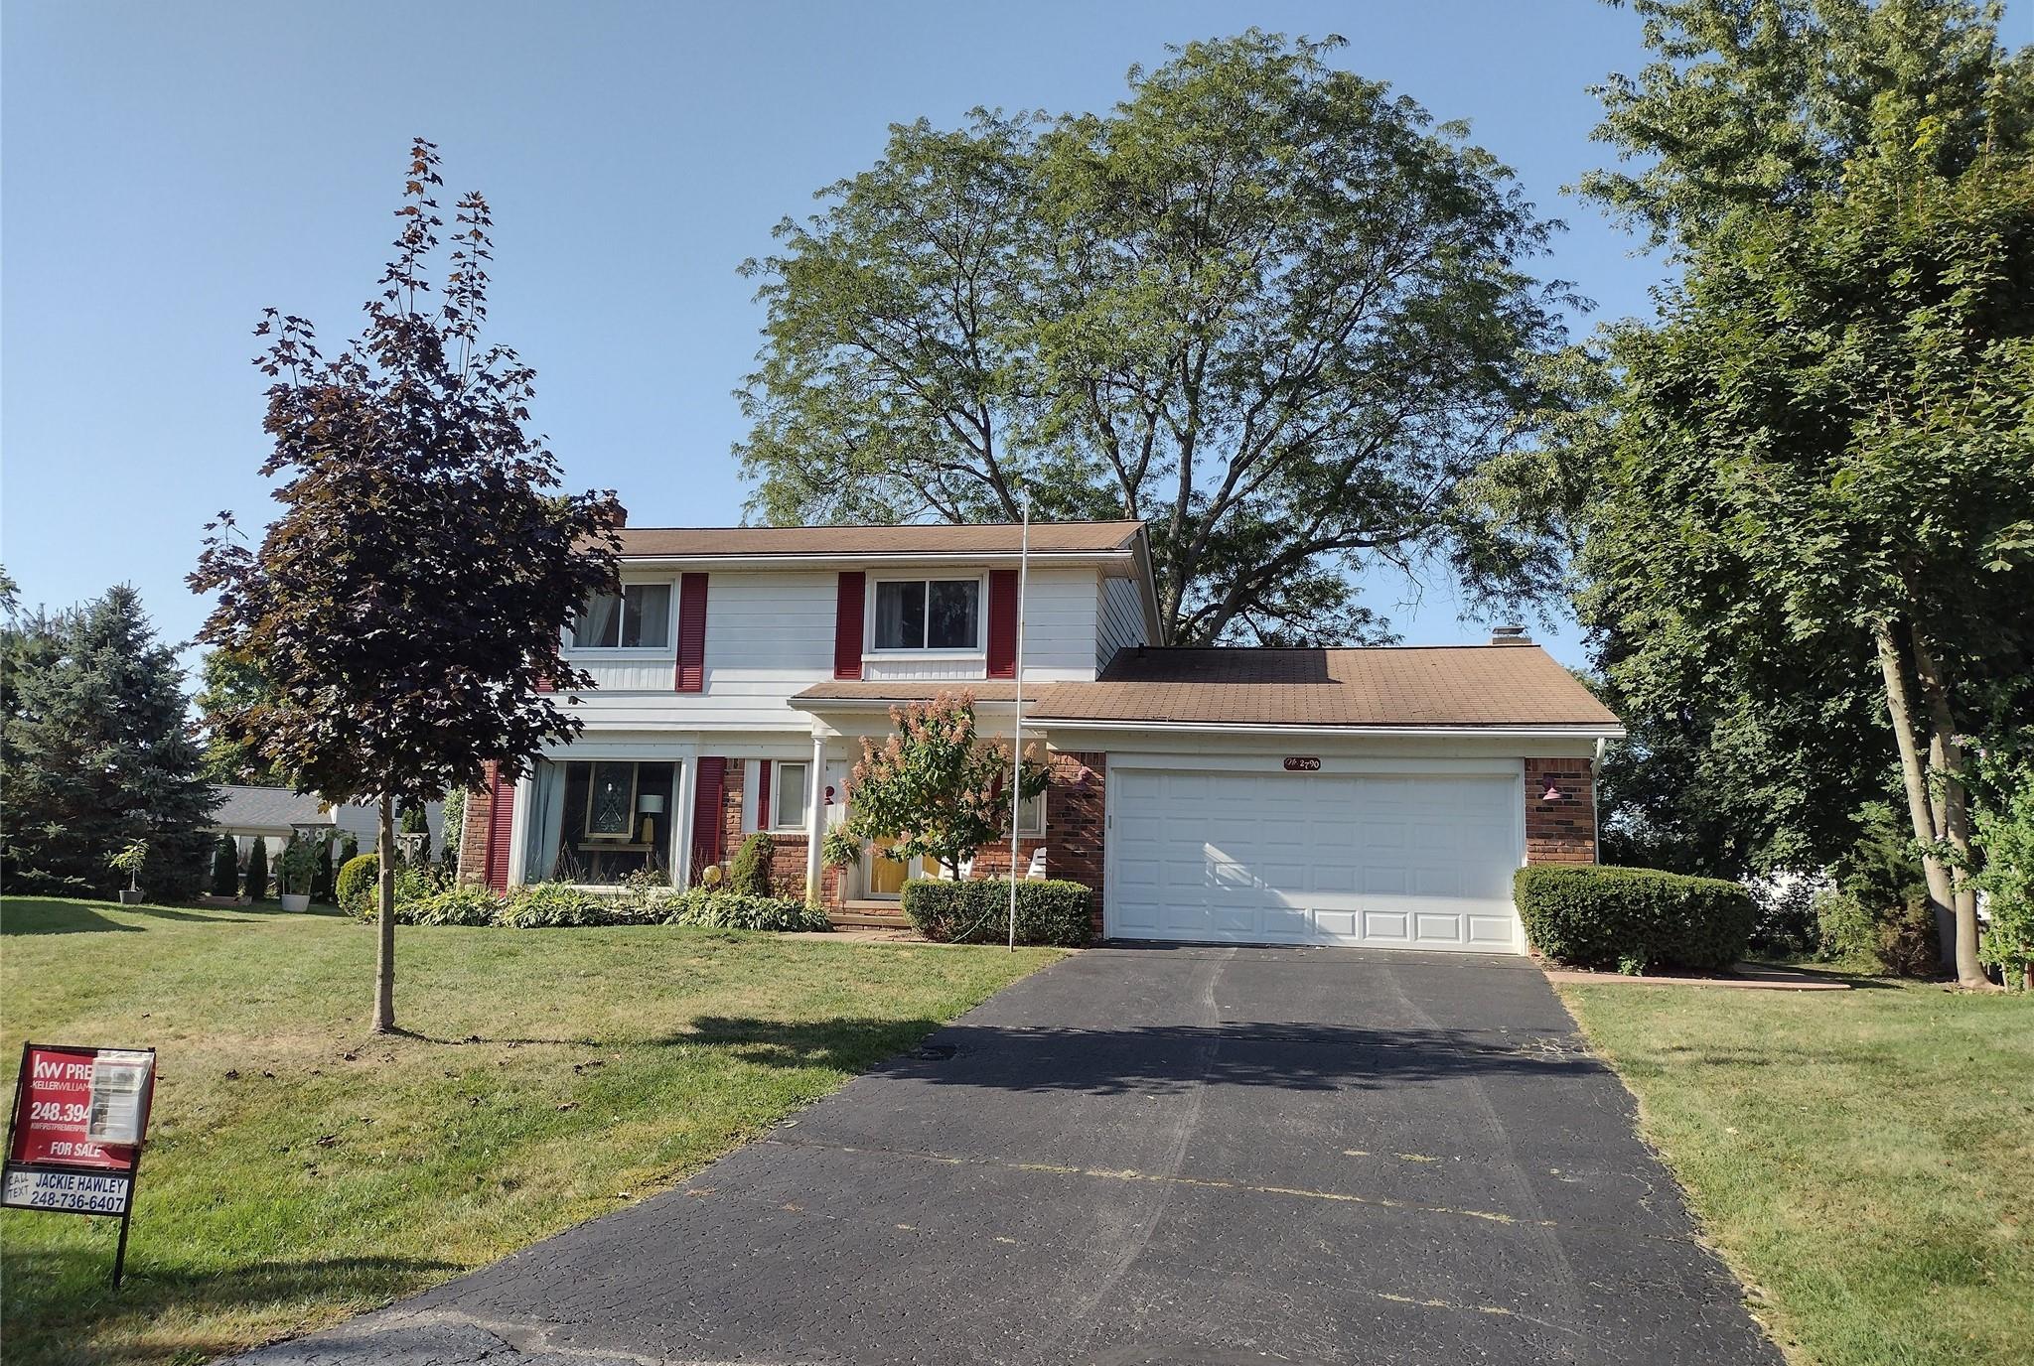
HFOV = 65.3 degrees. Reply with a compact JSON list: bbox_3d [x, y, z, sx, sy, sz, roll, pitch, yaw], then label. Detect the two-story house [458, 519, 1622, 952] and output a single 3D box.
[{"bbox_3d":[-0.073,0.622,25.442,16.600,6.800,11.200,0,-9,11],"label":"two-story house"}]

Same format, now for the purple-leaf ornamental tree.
[{"bbox_3d":[-4.692,-0.887,12.353,3.189,7.034,3.189,0,-9,11],"label":"purple-leaf ornamental tree"}]

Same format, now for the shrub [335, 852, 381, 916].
[{"bbox_3d":[-9.394,2.950,23.100,0.958,0.972,0.958,0,-9,11],"label":"shrub"}]

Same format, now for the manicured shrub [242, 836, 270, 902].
[{"bbox_3d":[-18.951,4.668,39.500,0.619,1.622,0.619,0,-9,11],"label":"manicured shrub"}]

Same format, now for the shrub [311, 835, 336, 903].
[{"bbox_3d":[-17.269,4.629,39.500,0.611,1.701,0.611,0,-9,11],"label":"shrub"}]

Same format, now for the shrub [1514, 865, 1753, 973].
[{"bbox_3d":[6.934,2.645,17.892,2.528,1.106,1.250,0,-9,11],"label":"shrub"}]

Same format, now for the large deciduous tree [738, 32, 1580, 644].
[{"bbox_3d":[2.971,-4.884,36.001,17.822,20.659,17.822,0,-9,11],"label":"large deciduous tree"}]

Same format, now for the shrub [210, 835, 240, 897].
[{"bbox_3d":[-19.742,4.599,39.500,0.692,1.563,0.692,0,-9,11],"label":"shrub"}]

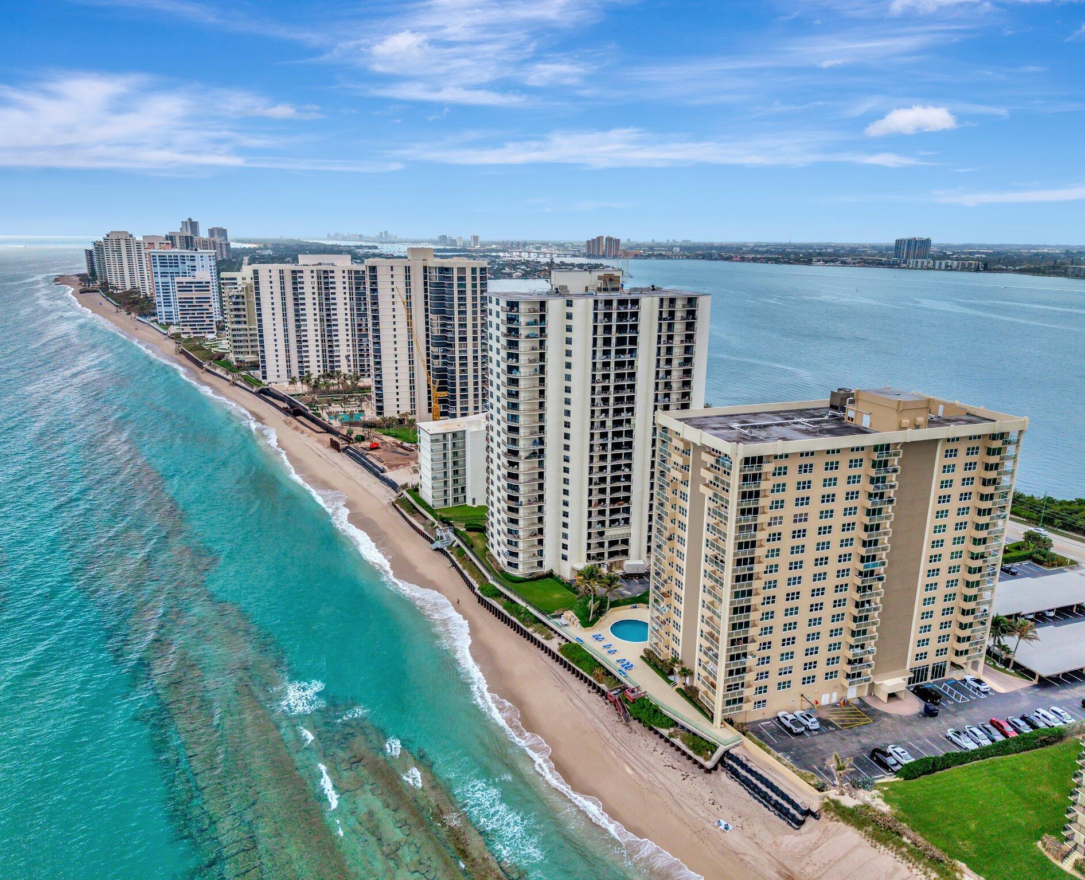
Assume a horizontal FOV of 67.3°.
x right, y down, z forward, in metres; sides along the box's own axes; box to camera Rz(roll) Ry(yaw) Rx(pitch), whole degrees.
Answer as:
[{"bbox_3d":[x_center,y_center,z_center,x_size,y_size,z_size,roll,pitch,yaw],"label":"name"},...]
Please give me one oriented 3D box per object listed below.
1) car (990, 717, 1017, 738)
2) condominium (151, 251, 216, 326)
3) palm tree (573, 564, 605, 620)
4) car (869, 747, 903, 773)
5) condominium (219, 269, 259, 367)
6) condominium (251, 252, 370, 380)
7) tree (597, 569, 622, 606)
[{"bbox_3d":[74.250,46.187,130.902,1.880,1.400,4.750,-4,15,-19],"label":"car"},{"bbox_3d":[-311.938,-135.032,715.703,48.500,63.000,24.000,-4,15,-17],"label":"condominium"},{"bbox_3d":[9.723,31.901,167.041,6.000,11.500,6.000,1,14,0],"label":"palm tree"},{"bbox_3d":[51.606,48.074,122.253,1.860,1.470,4.850,-4,15,-19],"label":"car"},{"bbox_3d":[-172.345,-73.541,483.116,31.000,58.000,27.000,-4,15,-19],"label":"condominium"},{"bbox_3d":[-121.456,-67.728,448.979,68.000,66.000,27.000,-4,15,-17],"label":"condominium"},{"bbox_3d":[14.019,31.944,172.414,5.000,8.900,5.000,1,14,0],"label":"tree"}]

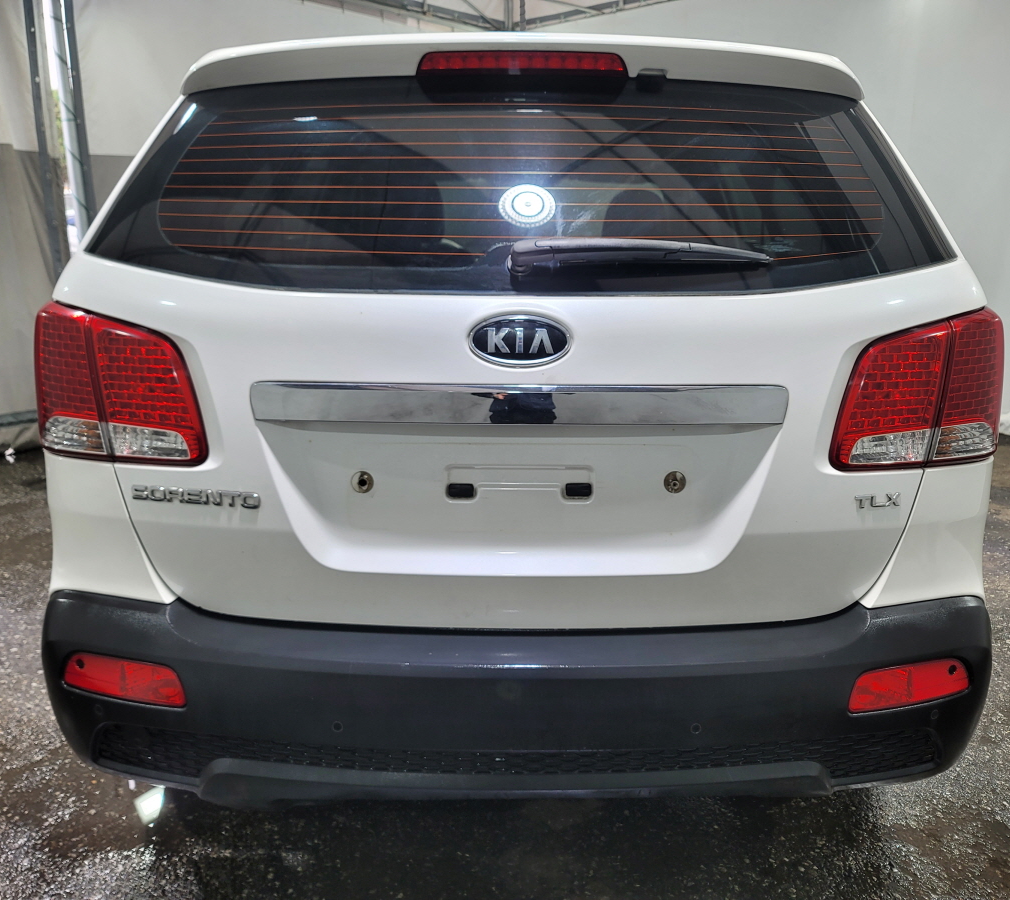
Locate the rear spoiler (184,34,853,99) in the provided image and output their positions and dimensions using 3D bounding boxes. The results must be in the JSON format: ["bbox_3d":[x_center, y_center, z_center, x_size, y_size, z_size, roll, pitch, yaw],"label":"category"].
[{"bbox_3d":[0.030,-0.680,1.560,1.241,0.113,0.246,1,13,0],"label":"rear spoiler"}]

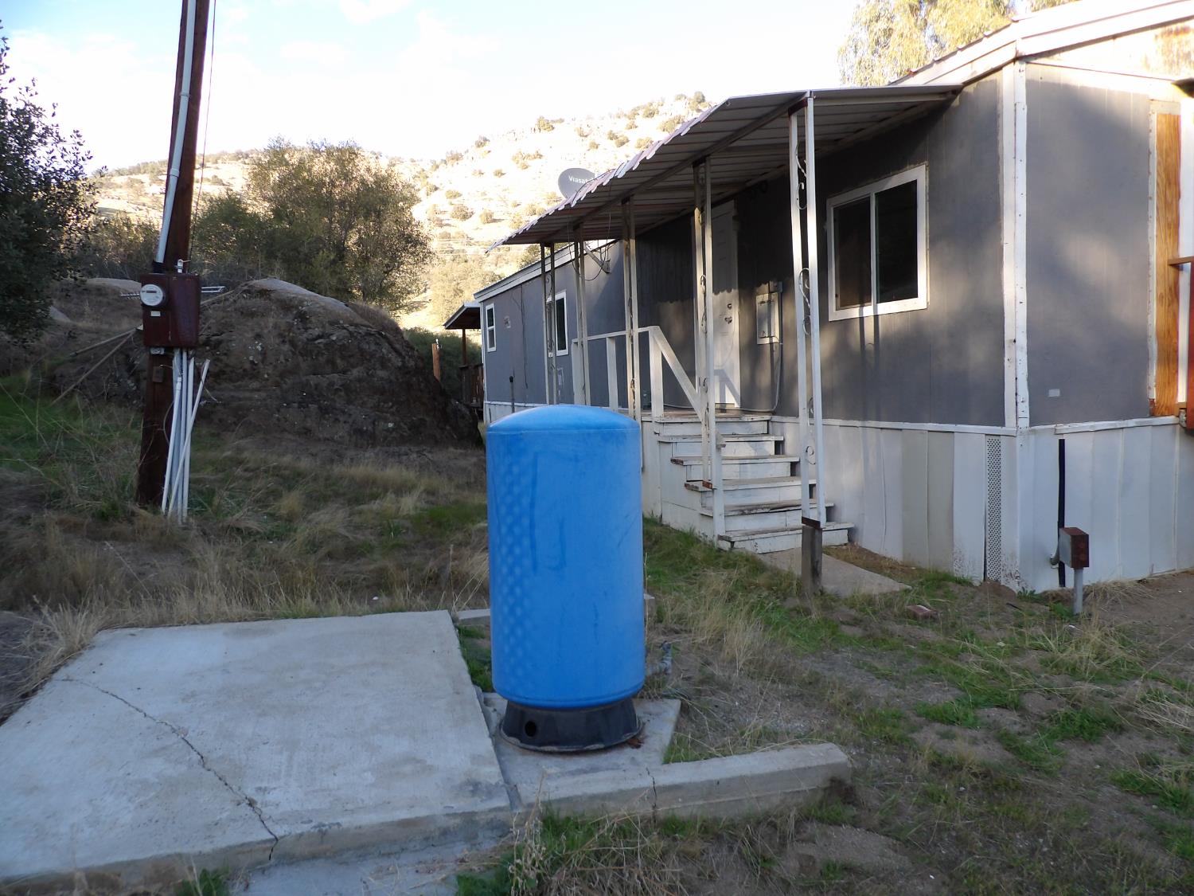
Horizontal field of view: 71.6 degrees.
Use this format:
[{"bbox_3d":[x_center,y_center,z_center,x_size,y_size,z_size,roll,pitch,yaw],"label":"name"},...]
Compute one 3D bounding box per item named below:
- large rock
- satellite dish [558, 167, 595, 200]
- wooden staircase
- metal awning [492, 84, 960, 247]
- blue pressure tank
[{"bbox_3d":[-5.950,-1.450,14.200,7.000,2.700,4.500,-3,5,-14],"label":"large rock"},{"bbox_3d":[-0.215,-3.741,11.900,0.720,0.700,0.320,-4,-5,-20],"label":"satellite dish"},{"bbox_3d":[1.371,0.275,7.514,1.233,1.075,1.518,-4,5,-20],"label":"wooden staircase"},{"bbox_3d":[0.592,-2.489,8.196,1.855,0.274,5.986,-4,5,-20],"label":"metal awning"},{"bbox_3d":[-0.121,0.482,3.330,0.620,1.310,0.620,-1,5,0],"label":"blue pressure tank"}]

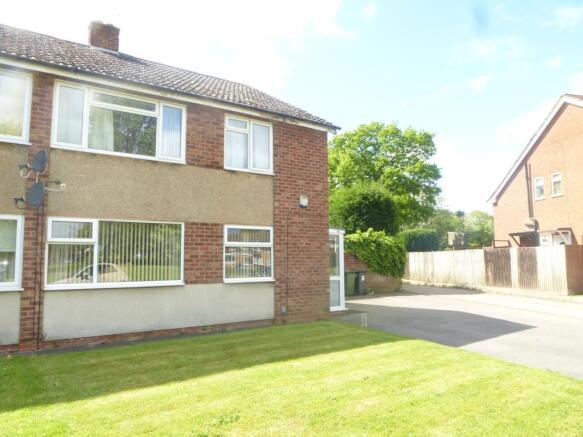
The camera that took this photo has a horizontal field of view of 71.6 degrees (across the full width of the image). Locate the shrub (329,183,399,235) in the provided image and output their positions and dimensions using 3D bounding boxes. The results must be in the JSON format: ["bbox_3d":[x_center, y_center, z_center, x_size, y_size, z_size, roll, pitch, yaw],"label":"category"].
[{"bbox_3d":[3.619,0.462,20.265,3.500,4.600,3.500,-1,-6,10],"label":"shrub"}]

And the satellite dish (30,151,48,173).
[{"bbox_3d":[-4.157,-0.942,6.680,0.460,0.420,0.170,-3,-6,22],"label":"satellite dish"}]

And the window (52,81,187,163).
[{"bbox_3d":[-3.184,-1.791,7.750,2.382,1.236,0.100,3,-7,-32],"label":"window"}]

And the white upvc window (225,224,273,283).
[{"bbox_3d":[-0.915,0.784,8.922,1.209,1.226,0.100,3,-7,-32],"label":"white upvc window"}]

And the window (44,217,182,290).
[{"bbox_3d":[-3.159,0.657,7.503,2.380,1.244,0.100,3,-7,-32],"label":"window"}]

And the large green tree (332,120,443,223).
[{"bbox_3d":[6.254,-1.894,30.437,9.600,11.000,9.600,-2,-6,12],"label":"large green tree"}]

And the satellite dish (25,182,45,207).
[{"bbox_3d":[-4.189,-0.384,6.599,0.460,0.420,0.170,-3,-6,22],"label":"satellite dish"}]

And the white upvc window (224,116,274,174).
[{"bbox_3d":[-0.939,-1.649,9.168,1.222,1.239,0.100,3,-7,-32],"label":"white upvc window"}]

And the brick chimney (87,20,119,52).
[{"bbox_3d":[-5.718,-5.505,12.429,0.790,0.820,0.680,3,-7,-32],"label":"brick chimney"}]

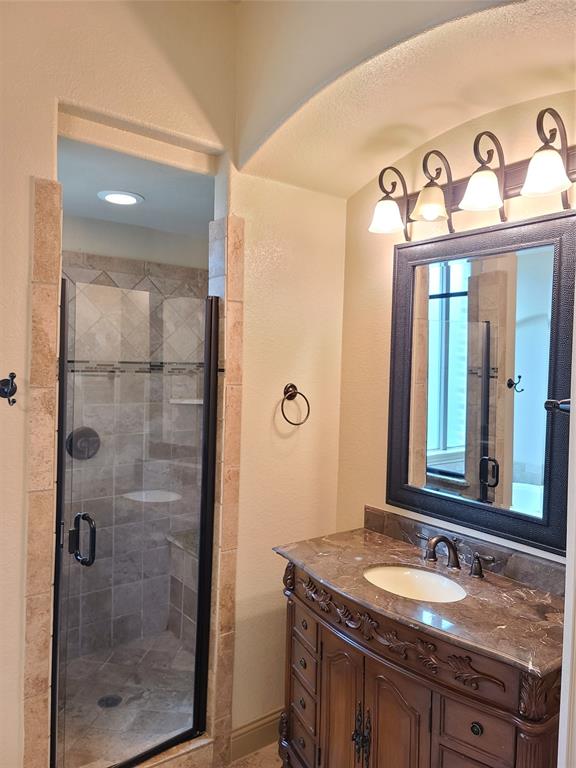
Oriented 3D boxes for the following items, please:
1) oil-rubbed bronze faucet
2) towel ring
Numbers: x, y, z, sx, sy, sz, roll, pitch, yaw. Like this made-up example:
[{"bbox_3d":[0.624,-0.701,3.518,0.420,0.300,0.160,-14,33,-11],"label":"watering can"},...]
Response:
[{"bbox_3d":[0.549,0.595,1.955,0.158,0.130,0.055,1,2,-37],"label":"oil-rubbed bronze faucet"},{"bbox_3d":[0.026,0.090,2.407,0.156,0.182,0.062,1,2,-37],"label":"towel ring"}]

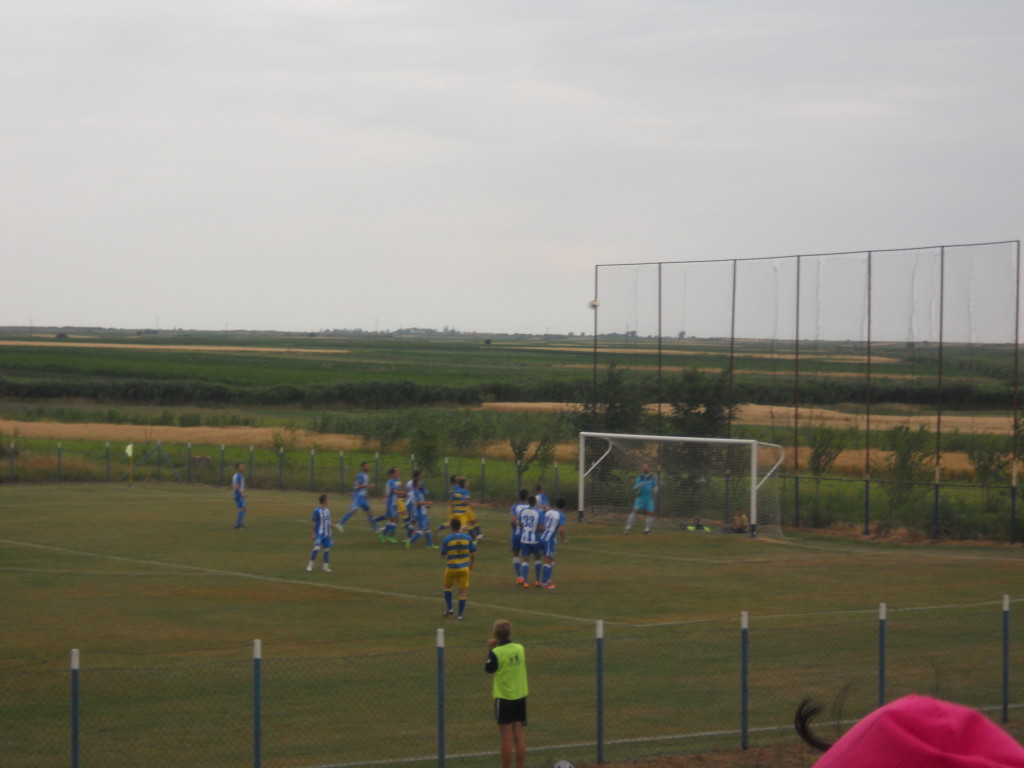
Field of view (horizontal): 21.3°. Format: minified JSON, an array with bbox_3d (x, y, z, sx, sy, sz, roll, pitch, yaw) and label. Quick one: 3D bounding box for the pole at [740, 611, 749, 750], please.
[{"bbox_3d":[2.697,3.432,31.500,0.075,1.610,0.075,0,1,-35],"label":"pole"}]

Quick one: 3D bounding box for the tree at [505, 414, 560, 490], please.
[{"bbox_3d":[0.652,2.224,91.000,1.800,2.750,1.850,1,1,0],"label":"tree"}]

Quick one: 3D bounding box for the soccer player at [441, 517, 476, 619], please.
[{"bbox_3d":[-0.932,3.216,47.700,0.620,1.800,0.400,1,1,-3],"label":"soccer player"}]

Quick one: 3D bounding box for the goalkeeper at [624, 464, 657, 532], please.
[{"bbox_3d":[3.451,3.063,72.800,0.800,1.870,0.450,1,1,14],"label":"goalkeeper"}]

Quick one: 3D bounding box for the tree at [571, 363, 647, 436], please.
[{"bbox_3d":[3.035,1.573,86.500,2.450,4.500,2.450,1,1,0],"label":"tree"}]

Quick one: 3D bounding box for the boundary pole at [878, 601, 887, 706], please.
[{"bbox_3d":[4.710,3.623,34.600,0.075,1.670,0.075,0,1,-35],"label":"boundary pole"}]

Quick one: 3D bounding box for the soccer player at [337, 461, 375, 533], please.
[{"bbox_3d":[-4.158,2.997,72.300,1.000,1.860,0.600,1,1,9],"label":"soccer player"}]

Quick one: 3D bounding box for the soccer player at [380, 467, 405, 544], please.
[{"bbox_3d":[-3.038,3.076,68.900,0.680,1.870,0.550,1,1,-3],"label":"soccer player"}]

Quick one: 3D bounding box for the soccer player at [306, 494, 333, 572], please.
[{"bbox_3d":[-4.230,3.285,59.800,0.600,1.730,0.450,0,1,-27],"label":"soccer player"}]

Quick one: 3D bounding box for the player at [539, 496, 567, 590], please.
[{"bbox_3d":[0.832,3.276,55.900,0.500,1.840,0.550,0,1,-44],"label":"player"}]

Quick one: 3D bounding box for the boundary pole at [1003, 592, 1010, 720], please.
[{"bbox_3d":[6.196,3.439,34.100,0.075,1.600,0.075,1,1,0],"label":"boundary pole"}]

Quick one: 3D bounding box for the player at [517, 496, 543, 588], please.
[{"bbox_3d":[0.370,3.164,54.500,0.530,1.830,0.380,1,1,14],"label":"player"}]

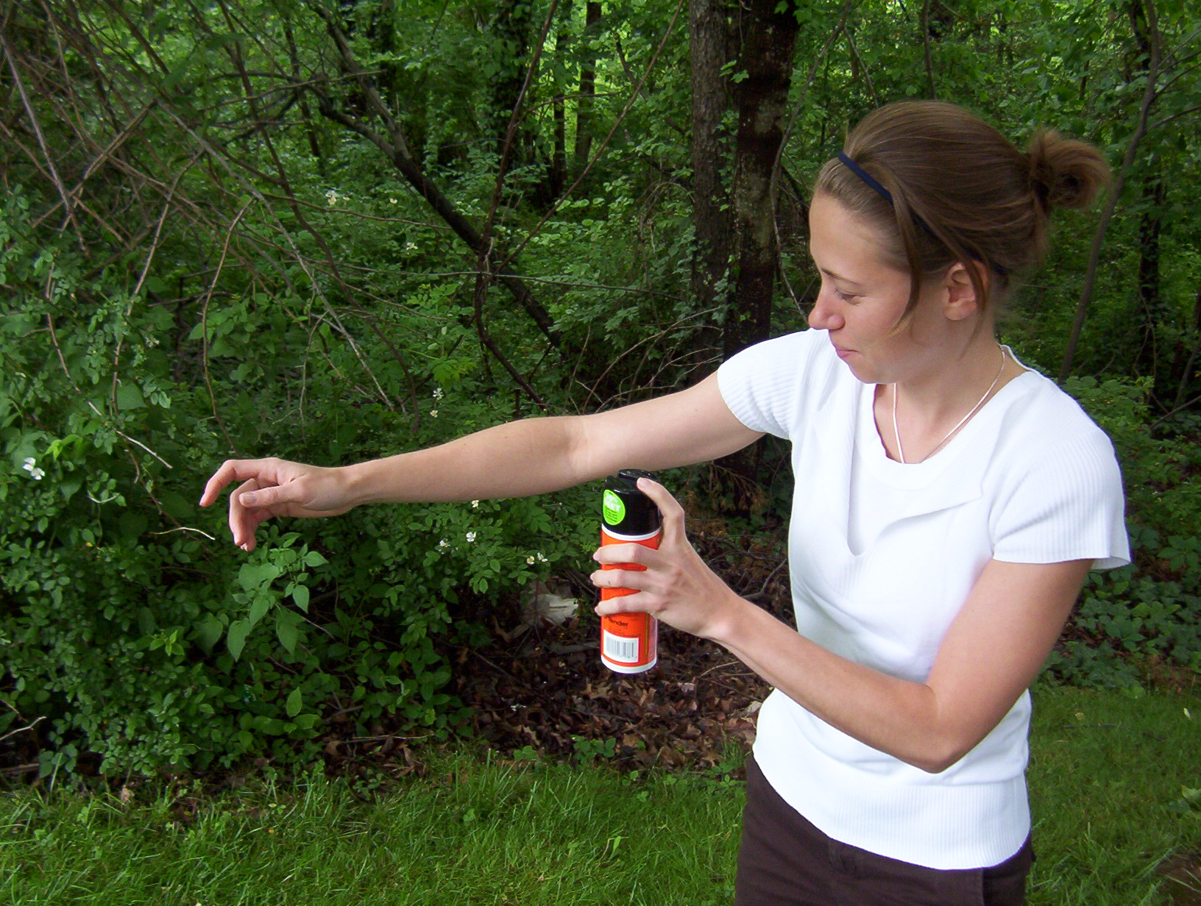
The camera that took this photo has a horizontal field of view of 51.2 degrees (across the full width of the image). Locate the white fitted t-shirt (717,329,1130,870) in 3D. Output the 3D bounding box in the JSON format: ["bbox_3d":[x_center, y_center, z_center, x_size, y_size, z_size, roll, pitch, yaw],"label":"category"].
[{"bbox_3d":[0.332,0.138,1.320,0.440,0.525,0.260,12,23,31],"label":"white fitted t-shirt"}]

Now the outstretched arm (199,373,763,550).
[{"bbox_3d":[-0.125,0.007,1.285,0.570,0.115,0.115,-10,21,-7],"label":"outstretched arm"}]

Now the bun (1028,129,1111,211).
[{"bbox_3d":[0.455,-0.275,1.220,0.080,0.078,0.078,-7,21,-19],"label":"bun"}]

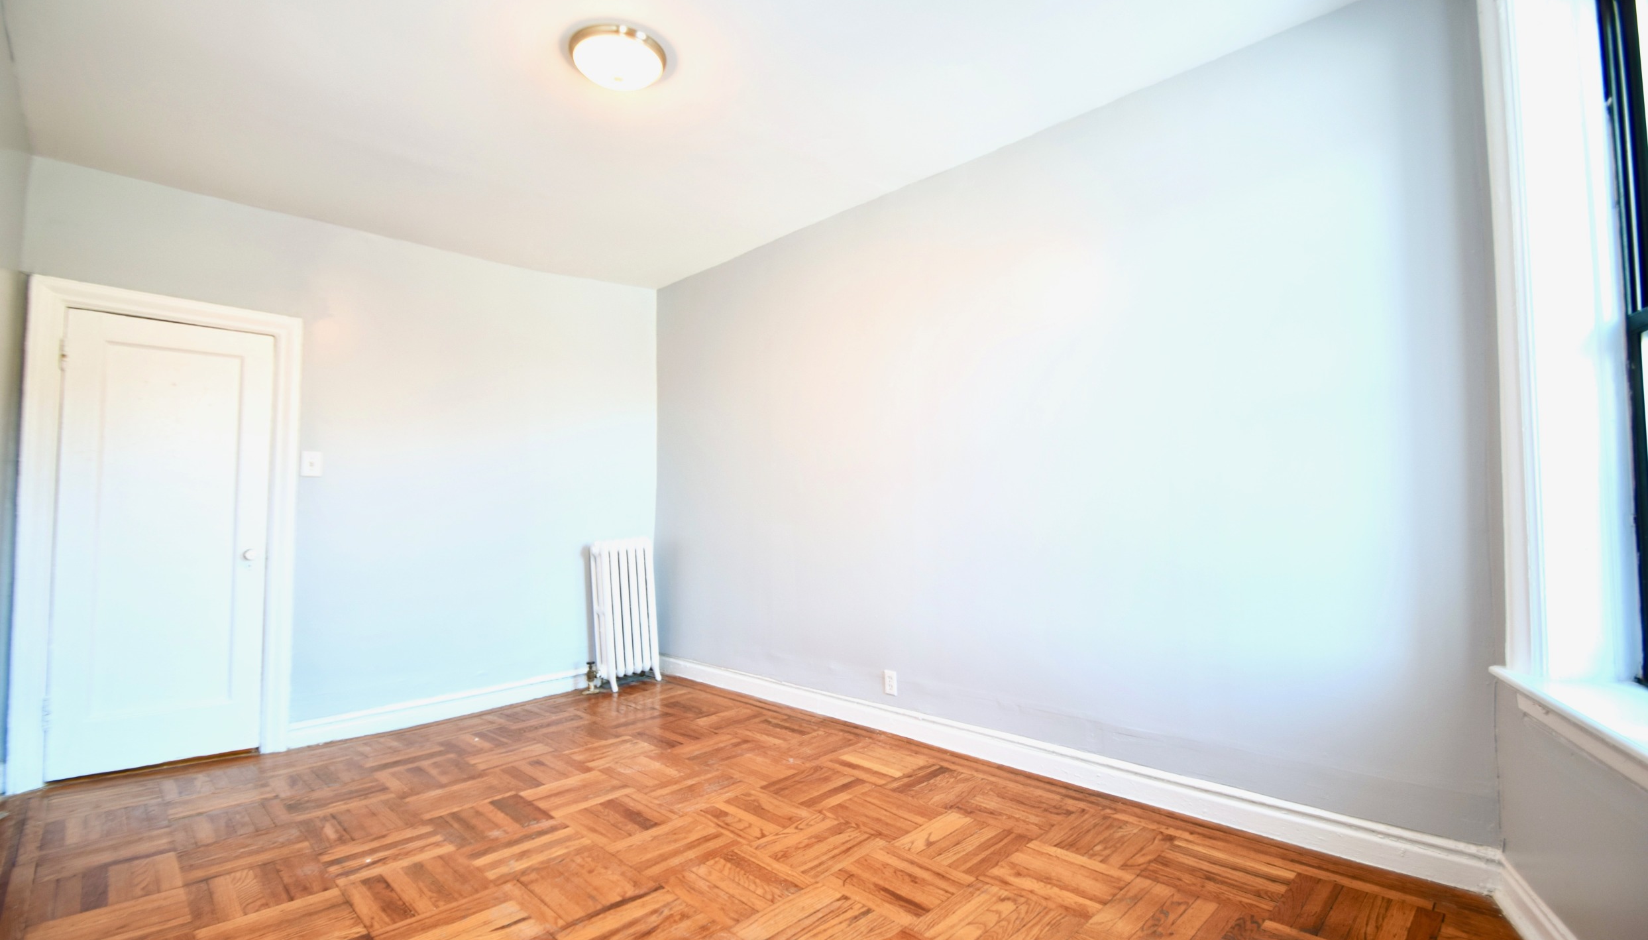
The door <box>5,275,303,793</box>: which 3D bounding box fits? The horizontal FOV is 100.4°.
[{"bbox_3d":[-3.005,0.275,3.158,0.920,2.140,0.100,2,-4,-43],"label":"door"}]

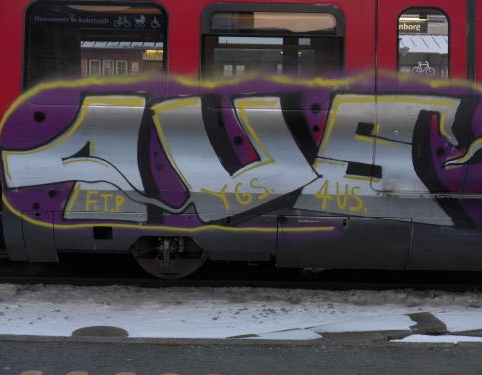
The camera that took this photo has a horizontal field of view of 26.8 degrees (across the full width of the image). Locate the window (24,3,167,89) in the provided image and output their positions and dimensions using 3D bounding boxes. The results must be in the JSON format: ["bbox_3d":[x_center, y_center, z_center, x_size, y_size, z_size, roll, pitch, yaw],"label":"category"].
[{"bbox_3d":[-1.414,-1.355,9.860,1.400,0.930,0.060,1,-2,0],"label":"window"}]

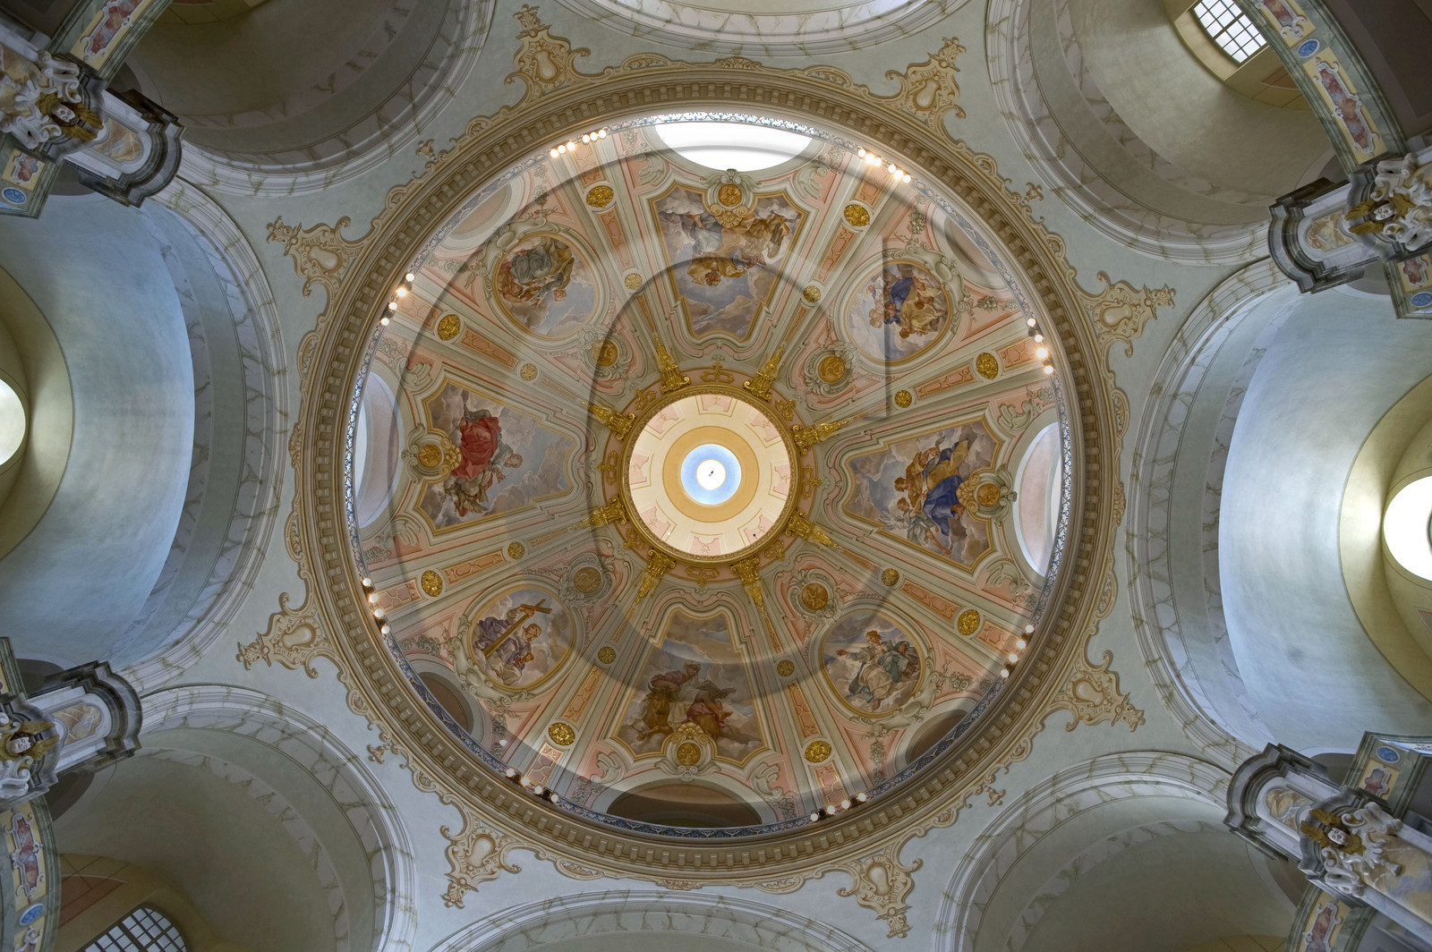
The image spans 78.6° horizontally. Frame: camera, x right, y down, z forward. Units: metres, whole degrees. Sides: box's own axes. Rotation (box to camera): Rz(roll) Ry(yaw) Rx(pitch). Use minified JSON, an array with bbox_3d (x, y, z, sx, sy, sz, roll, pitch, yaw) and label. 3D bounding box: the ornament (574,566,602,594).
[{"bbox_3d":[-4.879,3.976,33.300,1.050,0.100,1.100,50,-124,0],"label":"ornament"}]

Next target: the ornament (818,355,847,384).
[{"bbox_3d":[4.410,-4.061,33.300,1.050,0.100,1.100,49,-56,0],"label":"ornament"}]

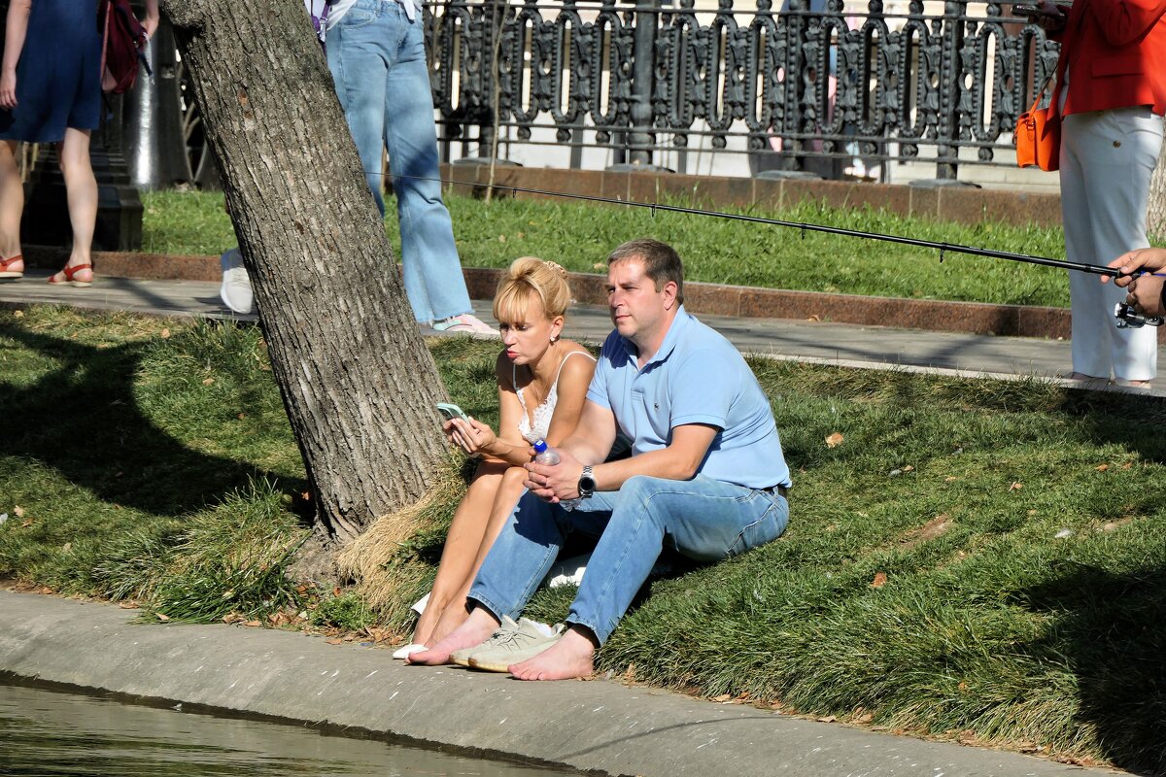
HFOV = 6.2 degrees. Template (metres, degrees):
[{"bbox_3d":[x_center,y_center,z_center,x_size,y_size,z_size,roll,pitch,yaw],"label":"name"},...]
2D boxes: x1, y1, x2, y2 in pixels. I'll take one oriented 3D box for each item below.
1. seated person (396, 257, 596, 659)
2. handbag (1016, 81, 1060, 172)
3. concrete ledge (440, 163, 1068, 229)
[{"bbox_3d":[-0.147,0.174,27.300,0.790,1.000,0.450,0,2,-39],"label":"seated person"},{"bbox_3d":[1.363,-0.779,31.900,0.140,0.260,0.210,1,2,-28],"label":"handbag"},{"bbox_3d":[0.660,-0.825,46.100,0.300,0.190,4.300,0,2,-36],"label":"concrete ledge"}]

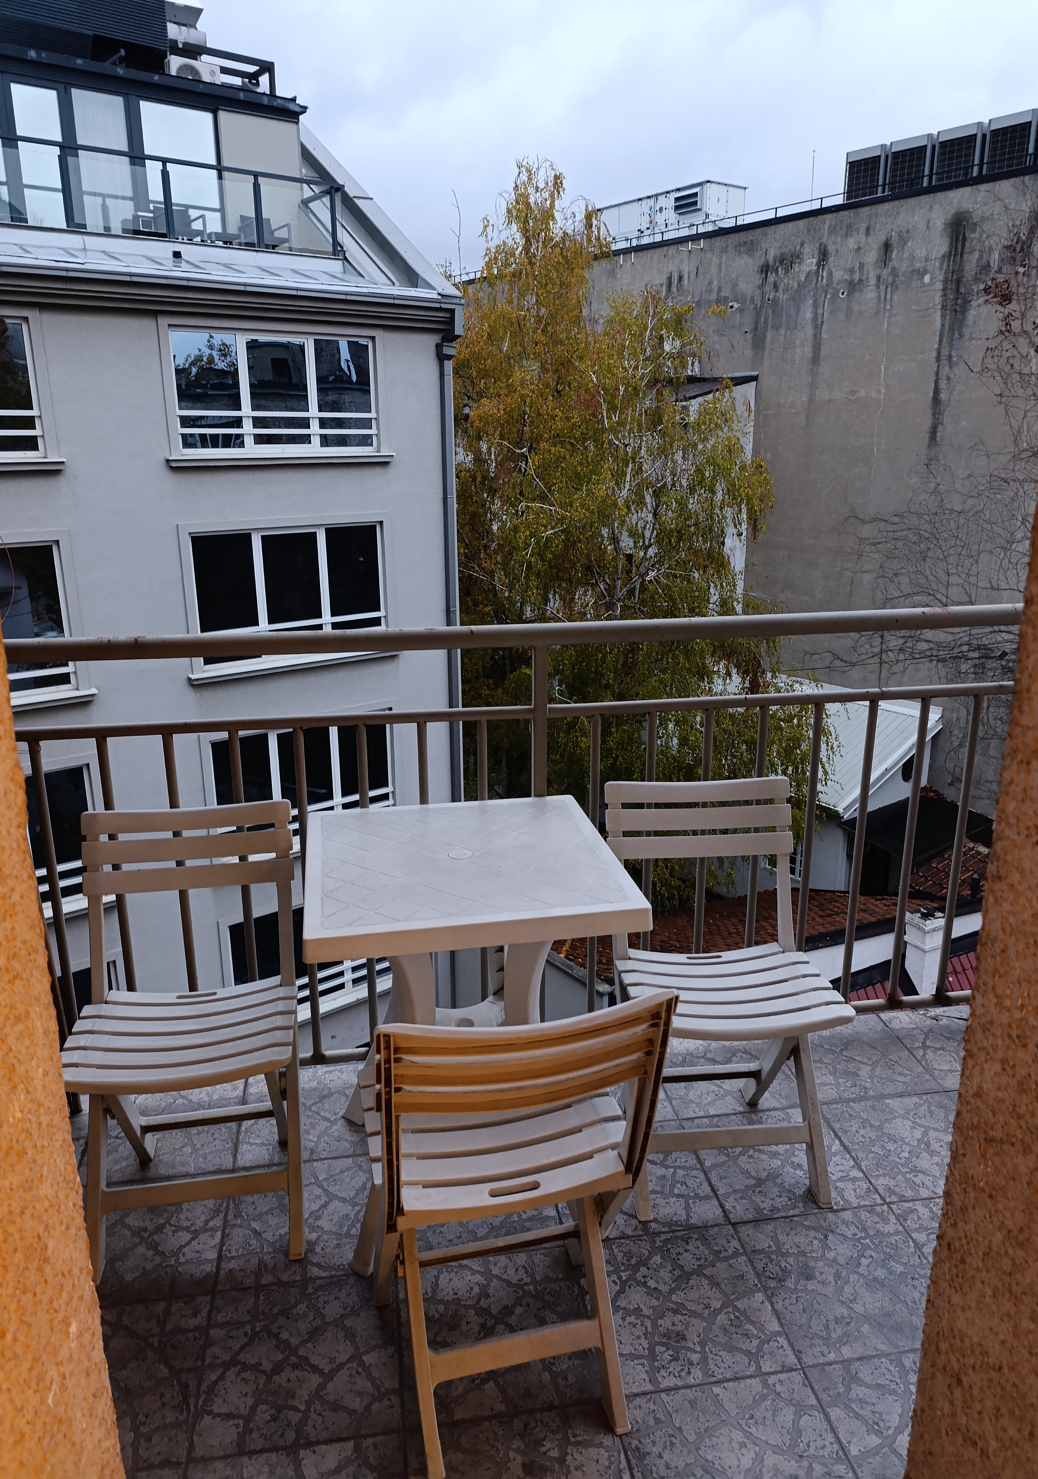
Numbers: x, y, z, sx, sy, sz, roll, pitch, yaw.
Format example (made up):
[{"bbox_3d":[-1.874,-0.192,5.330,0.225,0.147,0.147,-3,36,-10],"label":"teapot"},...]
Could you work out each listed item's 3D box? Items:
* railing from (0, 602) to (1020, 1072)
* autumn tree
[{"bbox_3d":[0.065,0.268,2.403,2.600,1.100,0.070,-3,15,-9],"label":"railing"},{"bbox_3d":[2.101,-2.773,20.904,8.200,16.600,7.900,-3,15,-9],"label":"autumn tree"}]

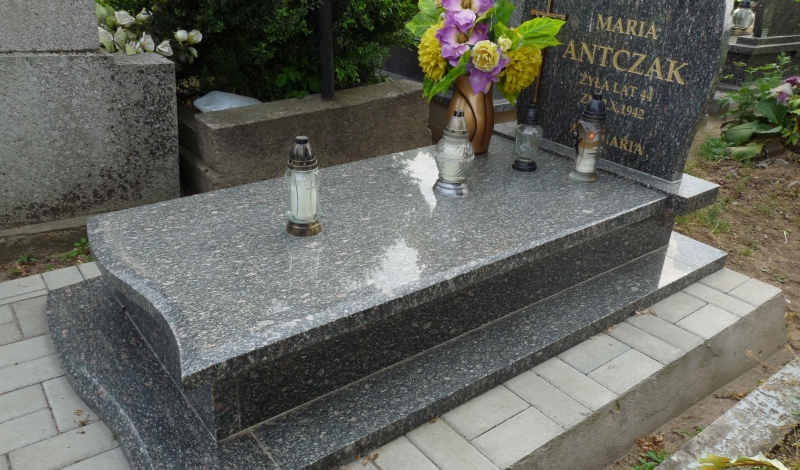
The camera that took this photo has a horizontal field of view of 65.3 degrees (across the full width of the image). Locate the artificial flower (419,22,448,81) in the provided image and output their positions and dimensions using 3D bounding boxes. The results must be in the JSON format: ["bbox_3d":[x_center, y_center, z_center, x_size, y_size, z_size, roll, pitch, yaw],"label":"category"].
[{"bbox_3d":[0.121,-0.662,2.250,0.100,0.205,0.140,-13,28,-29],"label":"artificial flower"}]

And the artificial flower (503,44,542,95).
[{"bbox_3d":[0.432,-0.591,2.229,0.155,0.175,0.115,-9,26,-22],"label":"artificial flower"}]

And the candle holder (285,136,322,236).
[{"bbox_3d":[-0.246,-0.127,1.575,0.095,0.245,0.095,2,25,-1],"label":"candle holder"}]

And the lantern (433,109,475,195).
[{"bbox_3d":[0.160,-0.250,1.866,0.120,0.245,0.120,2,25,-1],"label":"lantern"}]

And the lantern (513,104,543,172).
[{"bbox_3d":[0.429,-0.329,2.088,0.090,0.215,0.090,2,25,-1],"label":"lantern"}]

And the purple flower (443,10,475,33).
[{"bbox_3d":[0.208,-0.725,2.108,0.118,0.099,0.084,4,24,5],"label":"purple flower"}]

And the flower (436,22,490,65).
[{"bbox_3d":[0.206,-0.630,2.054,0.175,0.150,0.090,4,13,4],"label":"flower"}]

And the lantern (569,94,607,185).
[{"bbox_3d":[0.634,-0.324,2.062,0.102,0.287,0.102,-8,26,-21],"label":"lantern"}]

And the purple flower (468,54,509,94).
[{"bbox_3d":[0.309,-0.567,2.179,0.145,0.150,0.085,5,24,7],"label":"purple flower"}]

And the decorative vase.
[{"bbox_3d":[0.265,-0.437,2.237,0.165,0.275,0.168,2,25,-1],"label":"decorative vase"}]

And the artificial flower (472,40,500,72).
[{"bbox_3d":[0.296,-0.615,2.137,0.098,0.108,0.075,5,24,6],"label":"artificial flower"}]

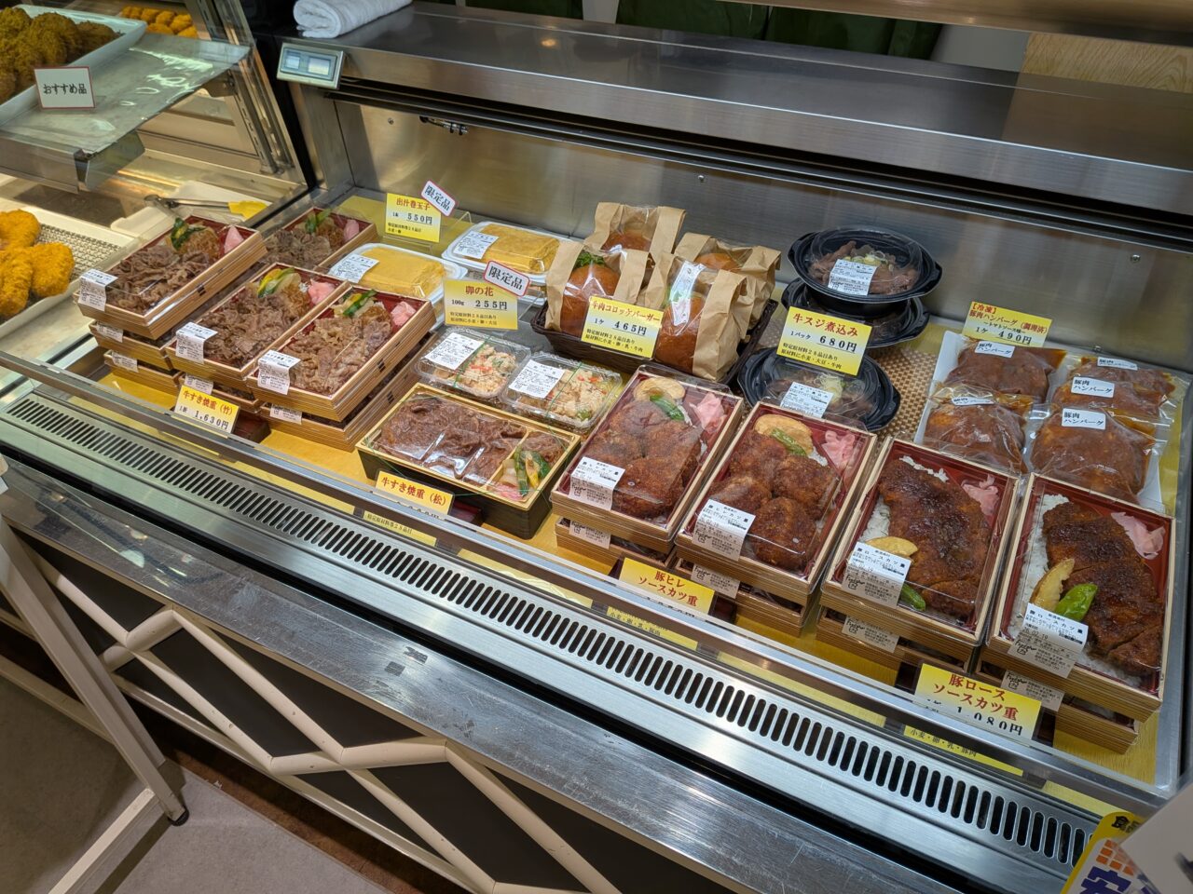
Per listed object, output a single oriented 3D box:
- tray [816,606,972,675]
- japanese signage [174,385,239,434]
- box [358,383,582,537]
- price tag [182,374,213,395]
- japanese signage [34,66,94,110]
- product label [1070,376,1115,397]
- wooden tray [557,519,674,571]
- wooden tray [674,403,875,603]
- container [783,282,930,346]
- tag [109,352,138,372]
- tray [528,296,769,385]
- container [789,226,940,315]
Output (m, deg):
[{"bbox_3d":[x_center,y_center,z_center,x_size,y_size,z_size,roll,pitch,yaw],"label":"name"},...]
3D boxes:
[{"bbox_3d":[0.324,0.127,0.849,0.131,0.034,0.216,18,48,21],"label":"tray"},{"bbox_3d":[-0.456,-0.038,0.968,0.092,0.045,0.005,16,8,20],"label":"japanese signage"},{"bbox_3d":[-0.149,0.013,0.985,0.233,0.054,0.125,18,49,21],"label":"box"},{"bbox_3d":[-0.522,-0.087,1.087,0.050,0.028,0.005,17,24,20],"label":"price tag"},{"bbox_3d":[-0.778,-0.525,1.211,0.088,0.056,0.004,3,18,9],"label":"japanese signage"},{"bbox_3d":[0.598,-0.071,0.994,0.045,0.004,0.026,11,56,15],"label":"product label"},{"bbox_3d":[0.065,0.047,0.949,0.131,0.034,0.216,18,49,21],"label":"wooden tray"},{"bbox_3d":[0.192,0.050,0.865,0.131,0.034,0.216,19,49,22],"label":"wooden tray"},{"bbox_3d":[0.351,-0.179,1.131,0.194,0.073,0.169,9,46,13],"label":"container"},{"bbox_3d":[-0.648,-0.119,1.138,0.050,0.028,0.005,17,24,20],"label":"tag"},{"bbox_3d":[0.077,-0.150,1.086,0.266,0.057,0.179,19,49,22],"label":"tray"},{"bbox_3d":[0.346,-0.228,1.080,0.194,0.073,0.169,11,46,15],"label":"container"}]

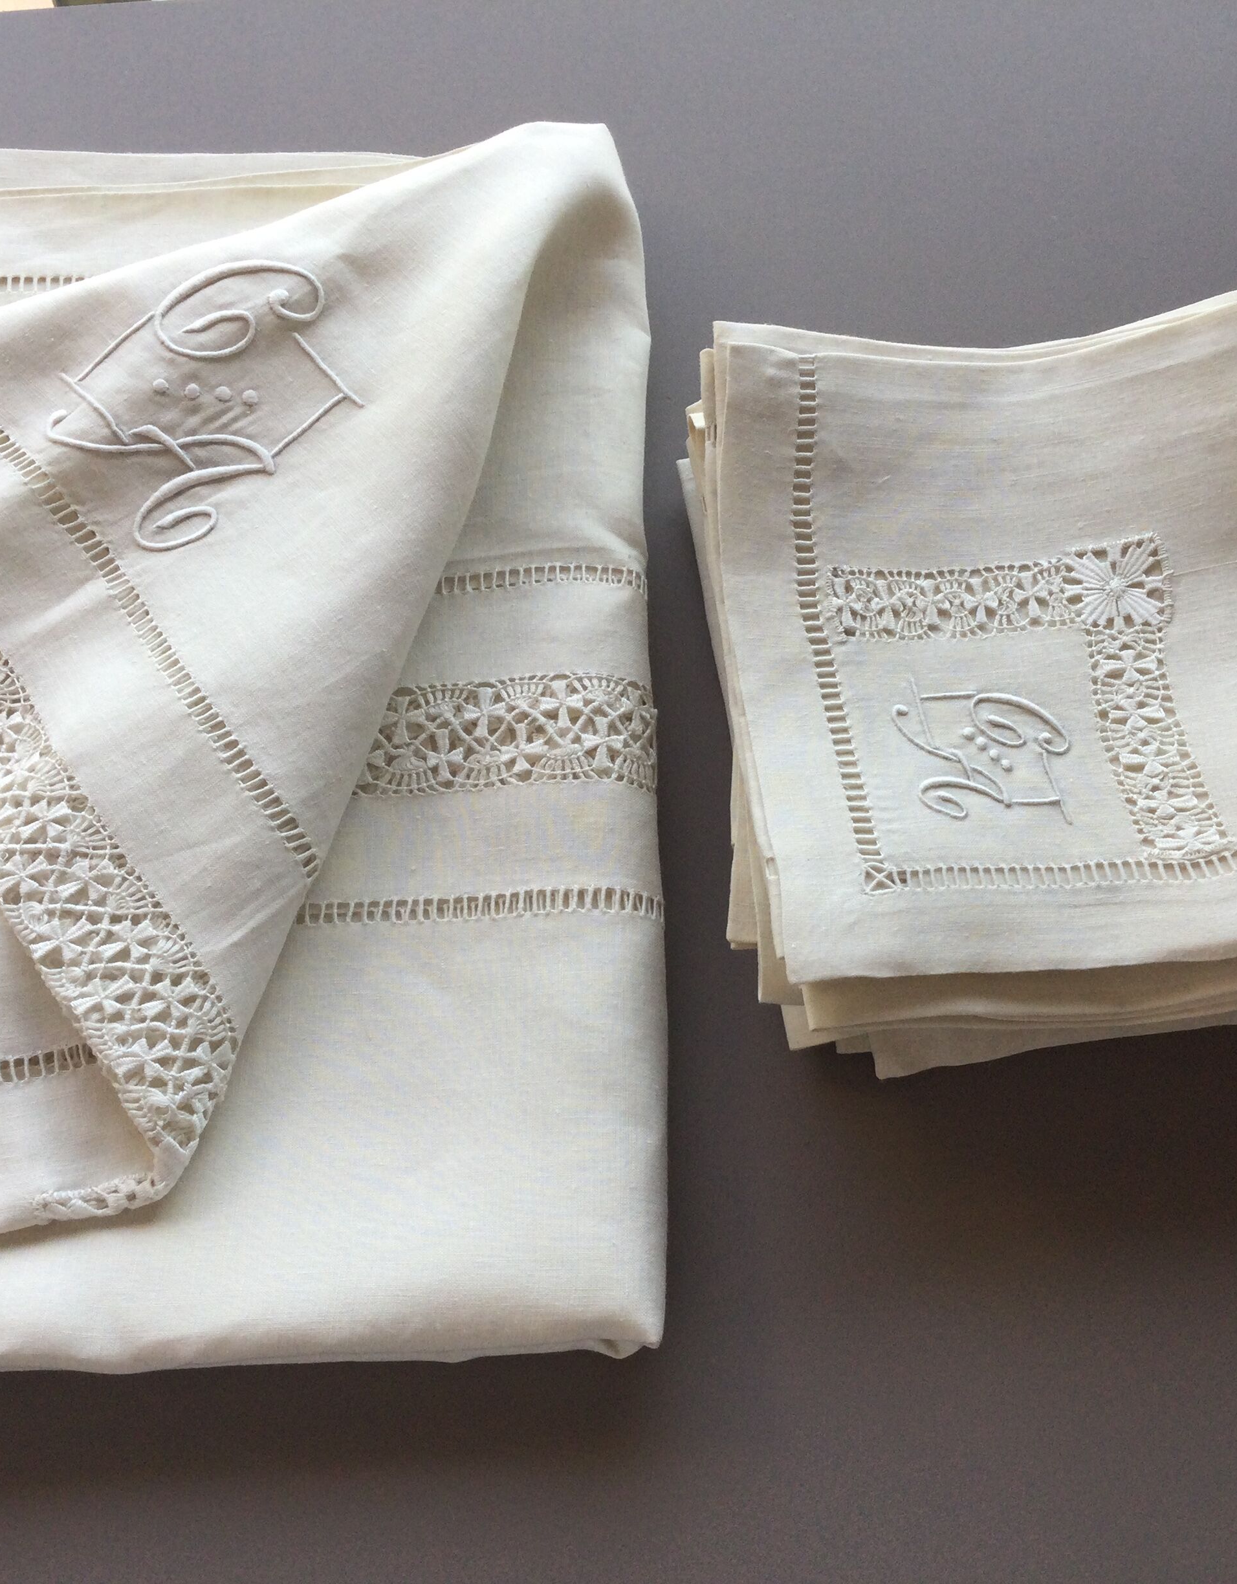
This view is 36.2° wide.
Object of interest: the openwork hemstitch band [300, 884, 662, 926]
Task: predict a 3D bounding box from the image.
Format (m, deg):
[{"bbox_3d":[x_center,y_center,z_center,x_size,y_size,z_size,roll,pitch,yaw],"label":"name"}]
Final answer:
[{"bbox_3d":[-0.044,0.036,0.605,0.116,0.008,0.014,0,65,0],"label":"openwork hemstitch band"}]

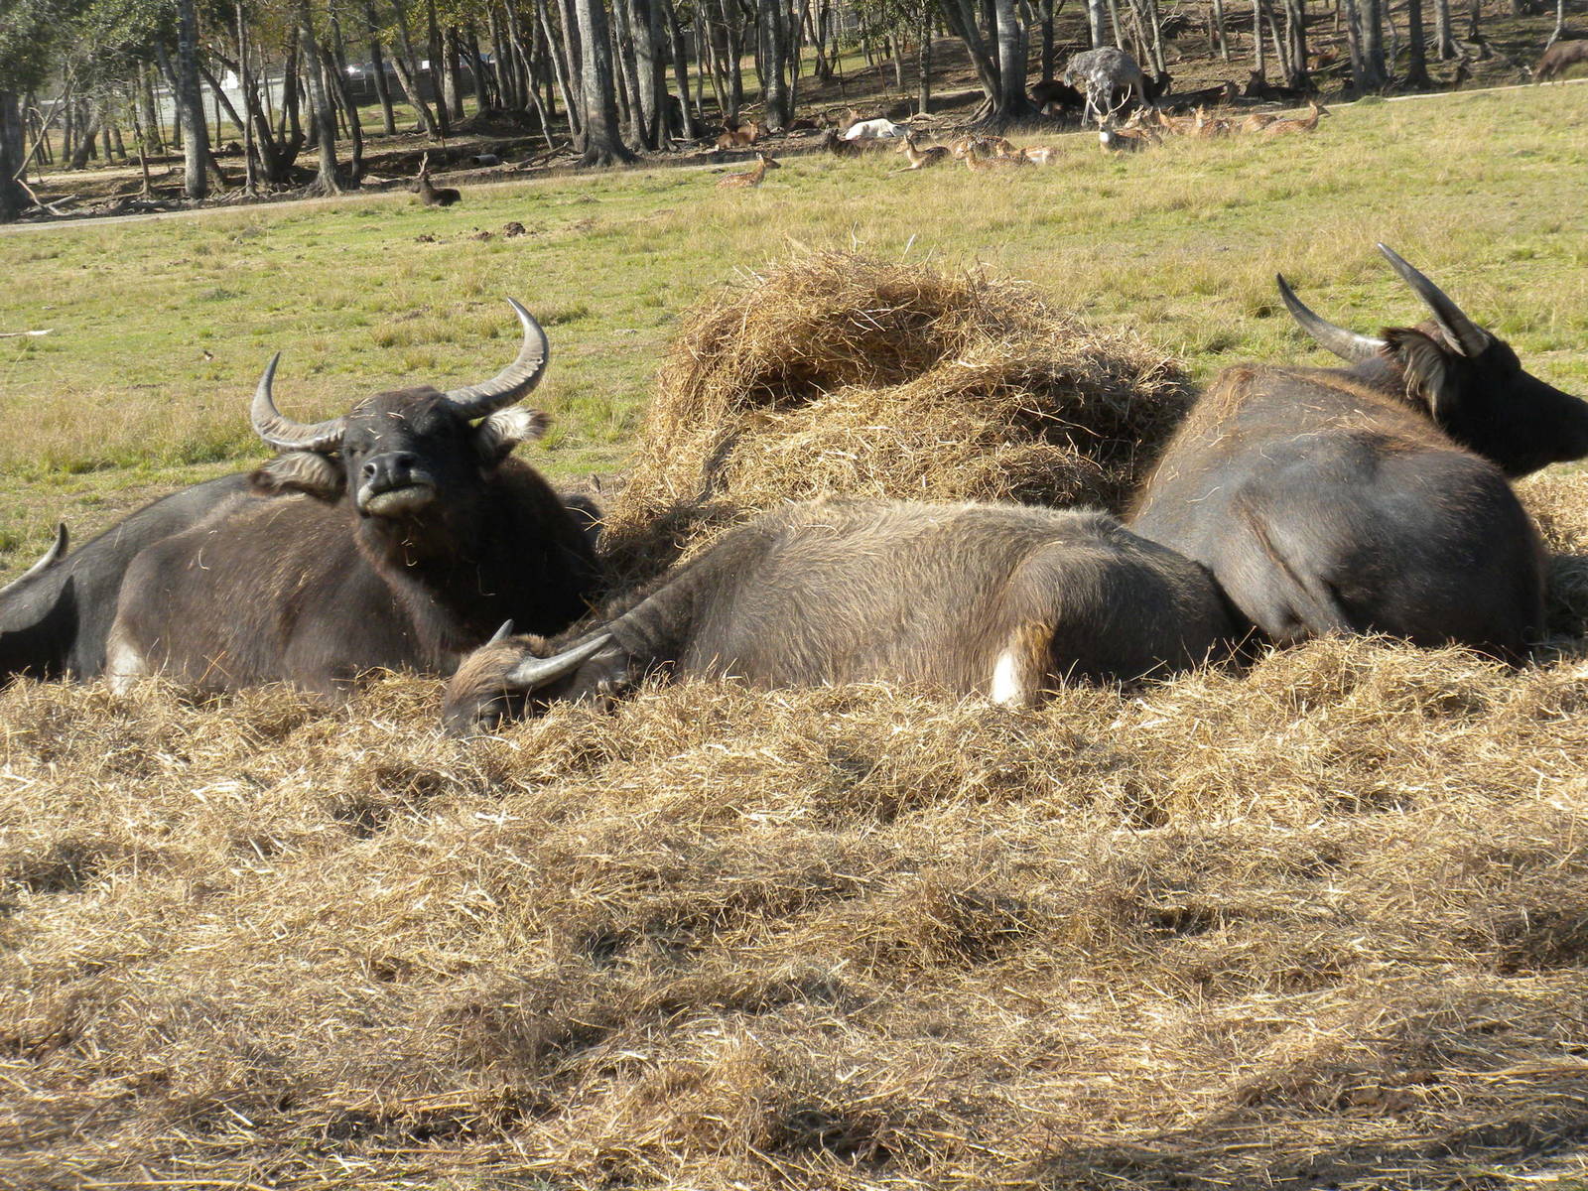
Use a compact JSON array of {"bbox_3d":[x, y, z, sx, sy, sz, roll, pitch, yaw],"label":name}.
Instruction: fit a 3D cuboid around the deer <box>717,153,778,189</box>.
[{"bbox_3d":[-0.788,-7.373,95.000,1.100,0.680,0.420,-4,5,0],"label":"deer"}]

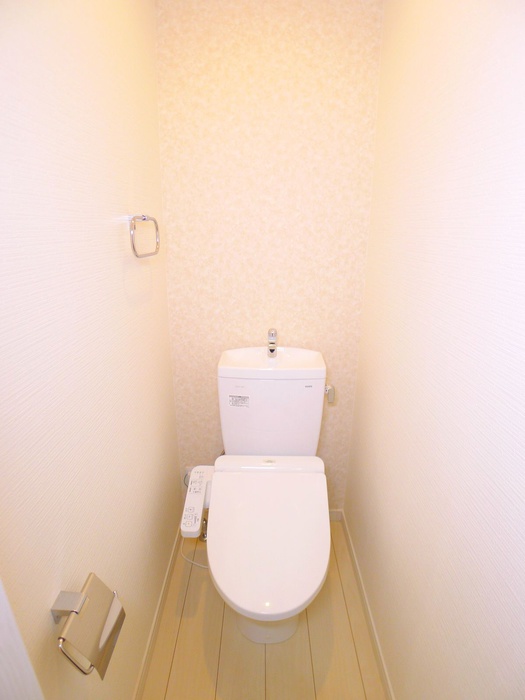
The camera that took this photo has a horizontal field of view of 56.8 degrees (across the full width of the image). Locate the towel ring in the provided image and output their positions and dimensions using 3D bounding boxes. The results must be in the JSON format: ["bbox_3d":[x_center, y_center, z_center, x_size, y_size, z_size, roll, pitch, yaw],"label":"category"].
[{"bbox_3d":[-0.333,-0.312,1.337,0.052,0.116,0.203,0,17,0],"label":"towel ring"}]

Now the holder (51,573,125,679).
[{"bbox_3d":[-0.316,0.492,0.865,0.099,0.104,0.156,0,17,0],"label":"holder"}]

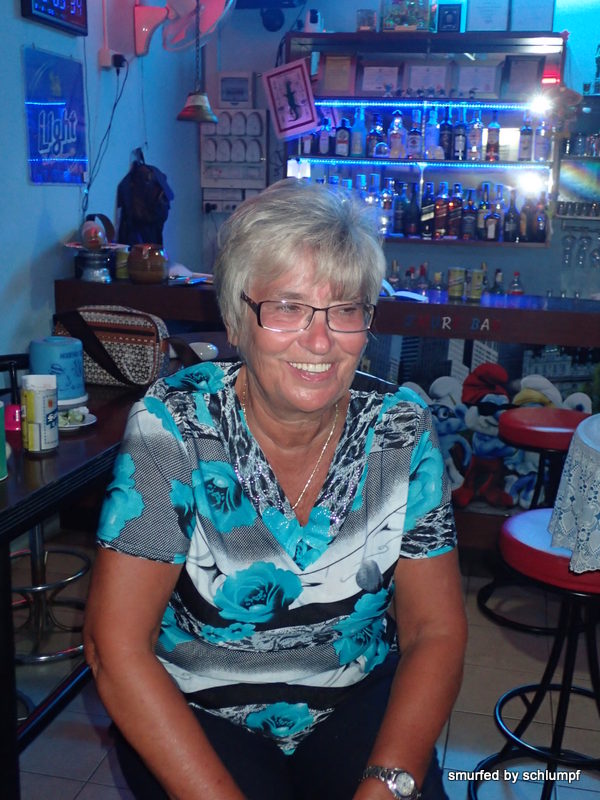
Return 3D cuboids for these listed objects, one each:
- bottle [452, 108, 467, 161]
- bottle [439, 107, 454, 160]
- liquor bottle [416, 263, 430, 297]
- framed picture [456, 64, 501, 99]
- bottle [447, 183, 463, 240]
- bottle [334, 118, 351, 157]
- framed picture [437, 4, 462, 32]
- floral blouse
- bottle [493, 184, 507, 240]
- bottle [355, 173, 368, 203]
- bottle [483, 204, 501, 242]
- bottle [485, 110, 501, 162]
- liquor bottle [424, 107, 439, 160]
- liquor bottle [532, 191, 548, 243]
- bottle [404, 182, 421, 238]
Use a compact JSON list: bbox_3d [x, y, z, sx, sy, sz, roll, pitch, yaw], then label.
[{"bbox_3d":[0.841,-1.401,4.851,0.076,0.290,0.076,4,13,12],"label":"bottle"},{"bbox_3d":[0.827,-1.499,5.197,0.073,0.285,0.073,3,15,10],"label":"bottle"},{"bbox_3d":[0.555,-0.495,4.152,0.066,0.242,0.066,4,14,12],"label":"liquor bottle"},{"bbox_3d":[0.948,-1.691,4.909,0.250,0.200,0.022,4,8,12],"label":"framed picture"},{"bbox_3d":[0.895,-1.086,5.294,0.076,0.296,0.076,3,15,10],"label":"bottle"},{"bbox_3d":[0.234,-1.416,4.991,0.079,0.212,0.068,4,13,12],"label":"bottle"},{"bbox_3d":[0.803,-2.048,4.966,0.126,0.142,0.025,3,13,9],"label":"framed picture"},{"bbox_3d":[-0.027,0.190,1.180,0.450,0.480,0.290,-2,21,-12],"label":"floral blouse"},{"bbox_3d":[1.094,-1.023,5.068,0.073,0.303,0.073,3,13,9],"label":"bottle"},{"bbox_3d":[0.354,-1.139,5.383,0.078,0.334,0.078,3,15,10],"label":"bottle"},{"bbox_3d":[1.048,-0.975,5.046,0.085,0.206,0.078,3,13,9],"label":"bottle"},{"bbox_3d":[1.084,-1.471,5.154,0.072,0.274,0.072,3,15,10],"label":"bottle"},{"bbox_3d":[0.699,-1.407,4.883,0.080,0.275,0.080,4,13,12],"label":"liquor bottle"},{"bbox_3d":[1.263,-0.960,4.850,0.075,0.275,0.075,4,13,12],"label":"liquor bottle"},{"bbox_3d":[0.616,-1.035,5.060,0.076,0.292,0.076,4,14,12],"label":"bottle"}]

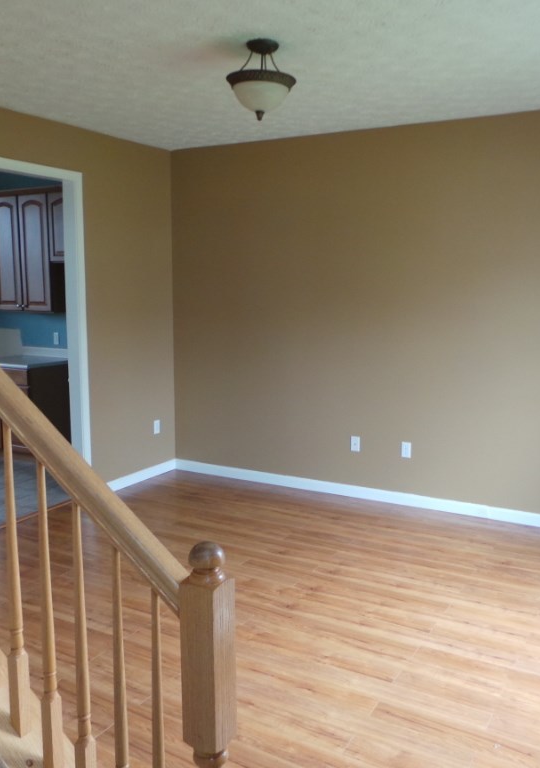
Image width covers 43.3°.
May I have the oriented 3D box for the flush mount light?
[{"bbox_3d":[-0.031,-1.286,2.908,0.298,0.312,0.298,0,8,0],"label":"flush mount light"}]

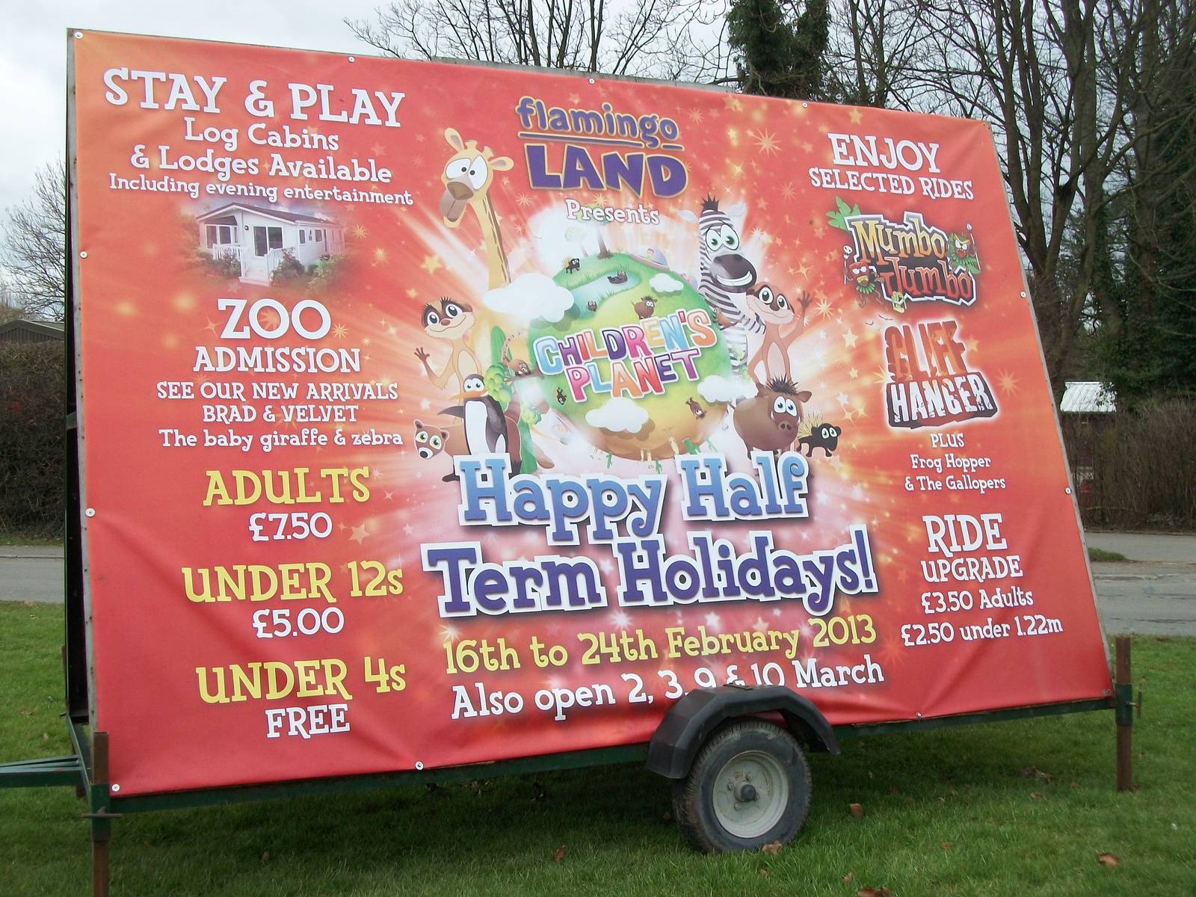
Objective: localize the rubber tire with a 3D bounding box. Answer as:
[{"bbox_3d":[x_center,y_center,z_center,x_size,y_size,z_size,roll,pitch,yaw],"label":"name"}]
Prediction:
[{"bbox_3d":[0.602,1.417,5.724,0.580,0.580,0.163,0,0,-23],"label":"rubber tire"}]

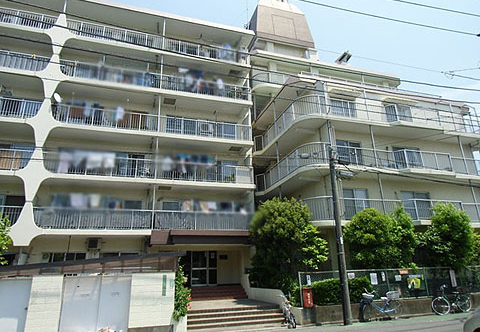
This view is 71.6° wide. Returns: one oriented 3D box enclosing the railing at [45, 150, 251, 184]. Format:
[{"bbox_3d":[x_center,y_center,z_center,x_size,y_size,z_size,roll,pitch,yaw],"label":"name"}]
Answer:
[{"bbox_3d":[-4.632,0.576,18.696,11.128,1.248,1.529,4,-19,-17],"label":"railing"}]

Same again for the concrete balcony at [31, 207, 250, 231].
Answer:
[{"bbox_3d":[-4.649,3.153,17.805,11.128,1.248,1.529,4,-19,-17],"label":"concrete balcony"}]

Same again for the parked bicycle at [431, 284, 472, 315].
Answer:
[{"bbox_3d":[8.525,5.416,13.466,1.768,1.050,0.572,6,-20,-23],"label":"parked bicycle"}]

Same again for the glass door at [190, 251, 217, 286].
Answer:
[{"bbox_3d":[-2.000,5.877,18.963,1.477,1.841,0.104,4,-19,-17],"label":"glass door"}]

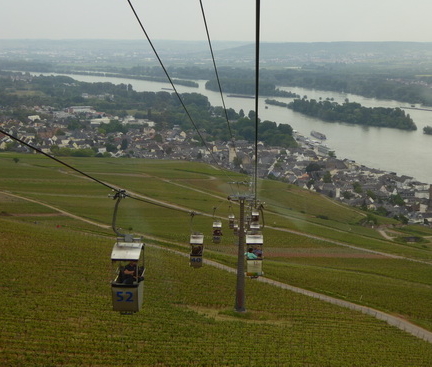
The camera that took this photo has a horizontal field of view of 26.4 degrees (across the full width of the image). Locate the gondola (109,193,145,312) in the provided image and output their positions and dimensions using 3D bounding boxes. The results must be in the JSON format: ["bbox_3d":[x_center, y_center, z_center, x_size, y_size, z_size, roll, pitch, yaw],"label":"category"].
[{"bbox_3d":[-2.942,2.324,30.800,0.970,4.200,1.650,1,9,3],"label":"gondola"}]

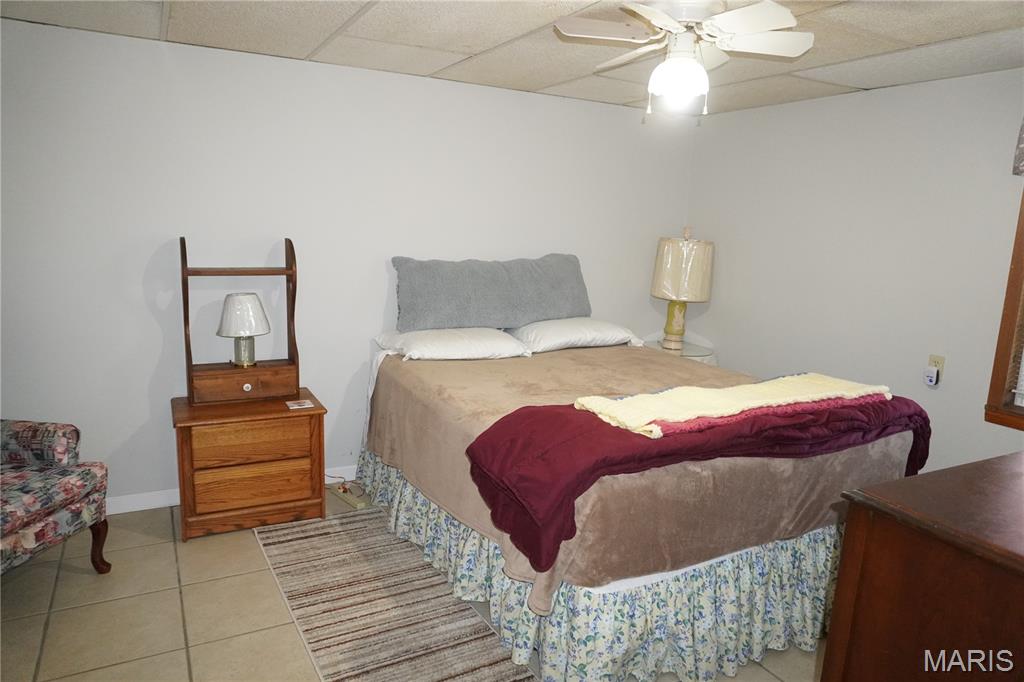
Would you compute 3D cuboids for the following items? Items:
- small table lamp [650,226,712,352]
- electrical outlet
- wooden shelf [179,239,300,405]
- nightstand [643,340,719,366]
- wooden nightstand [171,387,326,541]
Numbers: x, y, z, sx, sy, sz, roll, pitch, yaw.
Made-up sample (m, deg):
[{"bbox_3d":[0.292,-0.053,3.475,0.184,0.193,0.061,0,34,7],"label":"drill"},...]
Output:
[{"bbox_3d":[1.016,-0.310,4.137,0.380,0.725,0.380,-3,12,-28],"label":"small table lamp"},{"bbox_3d":[1.917,0.124,3.082,0.008,0.114,0.070,-3,12,-28],"label":"electrical outlet"},{"bbox_3d":[-1.230,-0.091,3.112,0.468,0.742,0.170,-3,12,-28],"label":"wooden shelf"},{"bbox_3d":[0.983,0.374,4.257,0.520,0.665,0.520,-3,12,-28],"label":"nightstand"},{"bbox_3d":[-1.208,0.549,3.146,0.617,0.532,0.425,-3,12,-28],"label":"wooden nightstand"}]

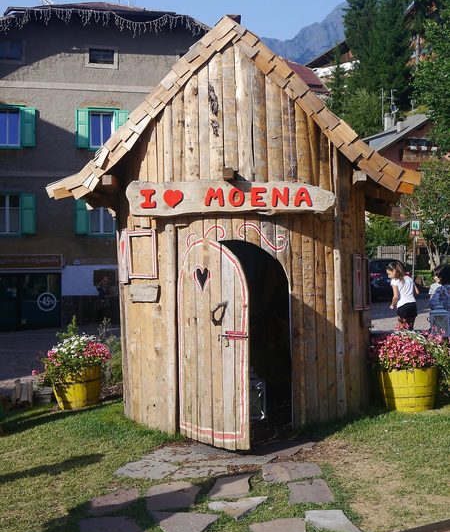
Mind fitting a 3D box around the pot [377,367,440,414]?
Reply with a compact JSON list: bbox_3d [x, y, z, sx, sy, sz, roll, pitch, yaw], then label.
[{"bbox_3d":[1.798,1.207,8.471,0.570,0.420,0.570,0,0,0],"label":"pot"}]

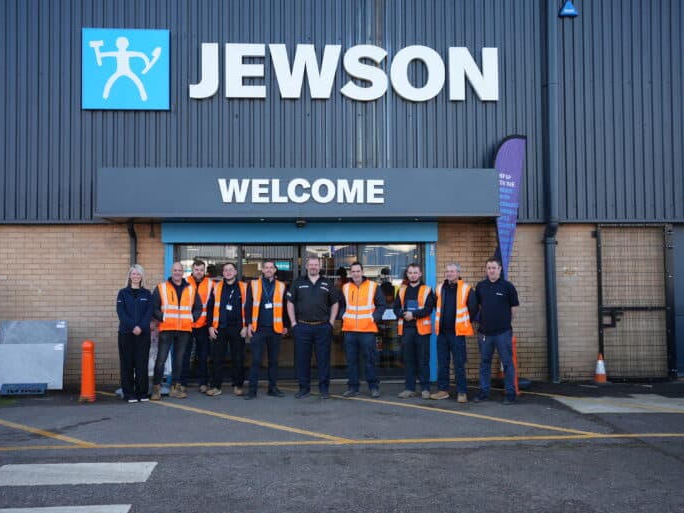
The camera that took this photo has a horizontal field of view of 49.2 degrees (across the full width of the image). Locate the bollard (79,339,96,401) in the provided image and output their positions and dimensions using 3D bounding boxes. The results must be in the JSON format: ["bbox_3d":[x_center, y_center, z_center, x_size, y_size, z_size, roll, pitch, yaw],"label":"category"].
[{"bbox_3d":[-3.185,1.432,9.373,0.180,0.770,0.180,0,-2,-4],"label":"bollard"}]

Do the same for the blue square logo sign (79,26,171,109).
[{"bbox_3d":[-3.046,-2.639,10.594,1.210,1.150,0.100,0,-2,-4],"label":"blue square logo sign"}]

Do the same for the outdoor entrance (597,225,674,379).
[{"bbox_3d":[4.303,0.664,10.990,1.120,2.290,0.100,0,-2,-4],"label":"outdoor entrance"}]

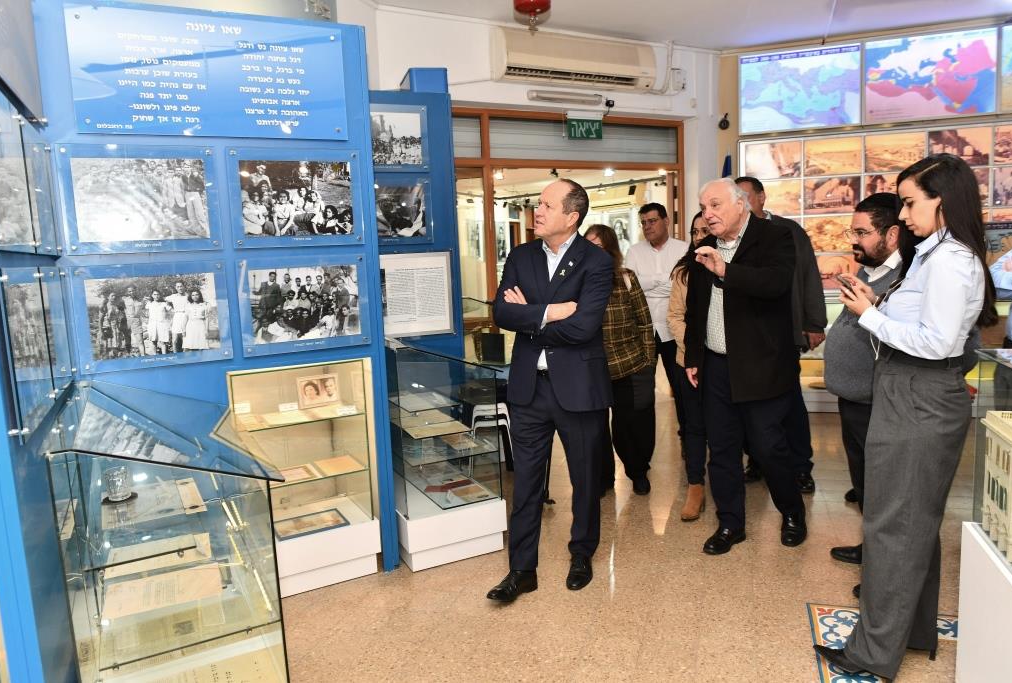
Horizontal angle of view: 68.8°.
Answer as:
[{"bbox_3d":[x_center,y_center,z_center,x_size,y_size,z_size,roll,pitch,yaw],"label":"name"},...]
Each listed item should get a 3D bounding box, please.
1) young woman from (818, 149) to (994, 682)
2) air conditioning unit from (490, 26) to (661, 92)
[{"bbox_3d":[1.302,0.263,2.487,0.580,1.729,0.460,3,9,33],"label":"young woman"},{"bbox_3d":[0.488,-1.926,5.138,1.260,0.335,0.210,-7,9,-31],"label":"air conditioning unit"}]

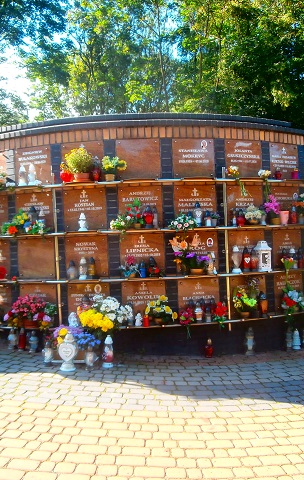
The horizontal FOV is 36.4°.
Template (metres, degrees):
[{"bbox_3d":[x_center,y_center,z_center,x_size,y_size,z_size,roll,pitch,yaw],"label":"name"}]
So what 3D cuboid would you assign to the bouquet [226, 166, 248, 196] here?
[{"bbox_3d":[0.965,-0.656,5.186,0.241,0.352,0.150,-2,0,-19],"label":"bouquet"}]

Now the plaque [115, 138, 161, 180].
[{"bbox_3d":[-0.142,-0.887,5.111,0.482,0.455,0.030,-2,0,-1],"label":"plaque"}]

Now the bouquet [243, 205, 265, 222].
[{"bbox_3d":[1.192,-0.308,5.375,0.200,0.190,0.190,-2,0,0],"label":"bouquet"}]

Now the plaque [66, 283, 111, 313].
[{"bbox_3d":[-0.701,0.703,5.114,0.480,0.445,0.030,-2,0,9],"label":"plaque"}]

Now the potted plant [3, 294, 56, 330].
[{"bbox_3d":[-1.402,0.825,5.332,0.490,0.370,0.300,-2,0,20],"label":"potted plant"}]

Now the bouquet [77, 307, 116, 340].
[{"bbox_3d":[-0.580,0.879,4.923,0.380,0.300,0.300,-2,0,7],"label":"bouquet"}]

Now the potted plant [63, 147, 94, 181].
[{"bbox_3d":[-0.815,-0.848,5.126,0.310,0.350,0.290,-2,0,9],"label":"potted plant"}]

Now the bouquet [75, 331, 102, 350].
[{"bbox_3d":[-0.673,1.065,4.900,0.270,0.190,0.210,-2,0,8],"label":"bouquet"}]

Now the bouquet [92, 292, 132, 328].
[{"bbox_3d":[-0.428,0.749,4.945,0.410,0.342,0.270,-2,0,4],"label":"bouquet"}]

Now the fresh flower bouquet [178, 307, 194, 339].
[{"bbox_3d":[0.372,0.878,4.979,0.170,0.320,0.150,-2,0,-9],"label":"fresh flower bouquet"}]

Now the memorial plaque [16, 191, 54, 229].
[{"bbox_3d":[-1.335,-0.313,5.307,0.482,0.455,0.030,-2,0,20],"label":"memorial plaque"}]

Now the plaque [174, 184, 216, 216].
[{"bbox_3d":[0.490,-0.380,5.176,0.482,0.455,0.030,-2,0,-11],"label":"plaque"}]

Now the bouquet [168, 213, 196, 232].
[{"bbox_3d":[0.328,-0.188,4.975,0.280,0.209,0.200,-2,0,-8],"label":"bouquet"}]

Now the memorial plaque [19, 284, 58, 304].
[{"bbox_3d":[-1.312,0.722,5.349,0.490,0.430,0.025,-2,0,20],"label":"memorial plaque"}]

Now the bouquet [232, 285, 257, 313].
[{"bbox_3d":[1.038,0.674,5.189,0.225,0.338,0.190,-2,0,-20],"label":"bouquet"}]

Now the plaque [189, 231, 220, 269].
[{"bbox_3d":[0.520,0.129,5.221,0.490,0.430,0.025,-2,0,-12],"label":"plaque"}]

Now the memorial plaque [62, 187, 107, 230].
[{"bbox_3d":[-0.767,-0.349,5.331,0.500,0.471,0.030,-2,0,9],"label":"memorial plaque"}]

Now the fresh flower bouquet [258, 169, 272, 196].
[{"bbox_3d":[1.307,-0.649,5.334,0.134,0.345,0.130,-2,0,-25],"label":"fresh flower bouquet"}]

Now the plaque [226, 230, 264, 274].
[{"bbox_3d":[1.128,0.127,5.533,0.500,0.471,0.030,-2,0,-22],"label":"plaque"}]

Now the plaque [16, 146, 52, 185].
[{"bbox_3d":[-1.354,-0.842,5.309,0.482,0.455,0.030,-2,0,20],"label":"plaque"}]

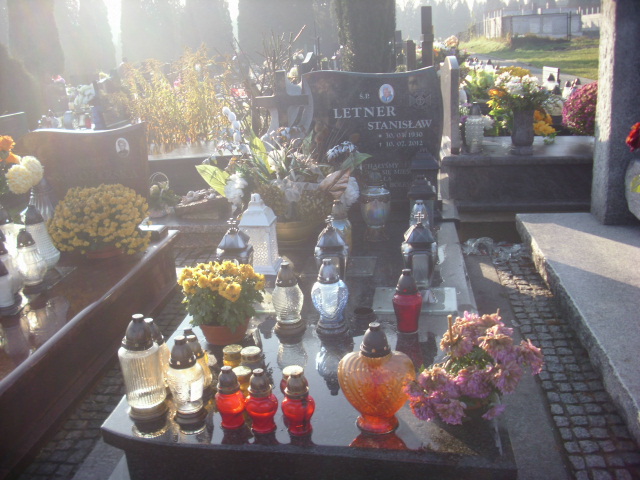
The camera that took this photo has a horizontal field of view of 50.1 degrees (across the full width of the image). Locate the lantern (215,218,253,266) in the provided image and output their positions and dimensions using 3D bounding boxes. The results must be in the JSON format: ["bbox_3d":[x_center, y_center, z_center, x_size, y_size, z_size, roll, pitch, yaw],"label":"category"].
[{"bbox_3d":[-0.368,0.063,2.934,0.145,0.325,0.145,-1,16,7],"label":"lantern"}]

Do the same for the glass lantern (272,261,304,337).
[{"bbox_3d":[-0.116,0.203,2.450,0.112,0.255,0.112,-1,17,7],"label":"glass lantern"}]

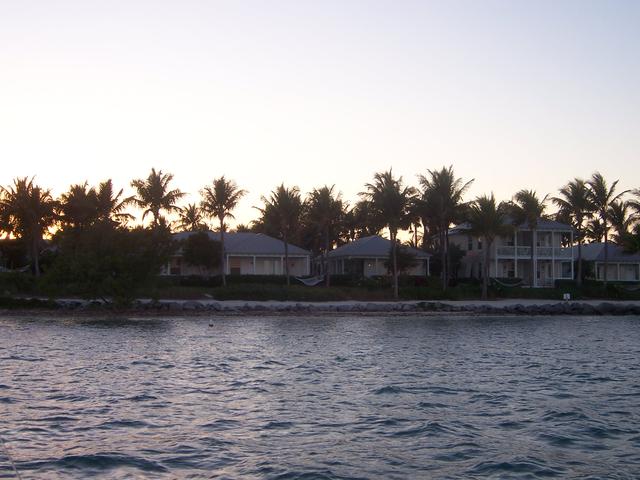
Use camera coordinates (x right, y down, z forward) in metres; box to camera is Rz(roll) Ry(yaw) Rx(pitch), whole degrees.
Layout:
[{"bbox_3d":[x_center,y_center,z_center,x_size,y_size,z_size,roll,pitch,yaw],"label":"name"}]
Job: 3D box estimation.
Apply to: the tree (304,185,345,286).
[{"bbox_3d":[0.632,-0.428,79.109,4.300,9.980,4.300,0,-3,0],"label":"tree"}]

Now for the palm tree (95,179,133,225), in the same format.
[{"bbox_3d":[-21.715,-0.855,85.136,4.800,11.220,4.700,0,-3,0],"label":"palm tree"}]

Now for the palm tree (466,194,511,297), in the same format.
[{"bbox_3d":[15.949,0.615,77.000,4.165,9.844,4.165,0,-3,0],"label":"palm tree"}]

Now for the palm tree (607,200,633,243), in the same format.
[{"bbox_3d":[37.246,0.372,101.000,3.352,10.553,3.352,0,-3,0],"label":"palm tree"}]

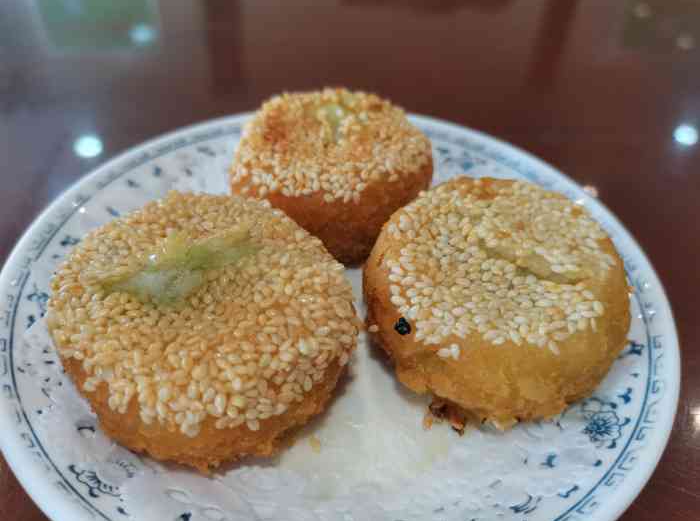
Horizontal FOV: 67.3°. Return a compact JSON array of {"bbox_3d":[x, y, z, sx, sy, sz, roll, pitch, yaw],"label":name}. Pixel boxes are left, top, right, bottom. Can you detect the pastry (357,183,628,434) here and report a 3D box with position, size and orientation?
[{"bbox_3d":[0.039,0.008,0.152,0.068,0.041,0.068,3,42,0],"label":"pastry"}]

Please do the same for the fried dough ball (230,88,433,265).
[{"bbox_3d":[-0.007,-0.033,0.196,0.070,0.041,0.070,3,42,0],"label":"fried dough ball"}]

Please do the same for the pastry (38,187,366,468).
[{"bbox_3d":[-0.037,0.015,0.144,0.076,0.037,0.076,3,42,0],"label":"pastry"}]

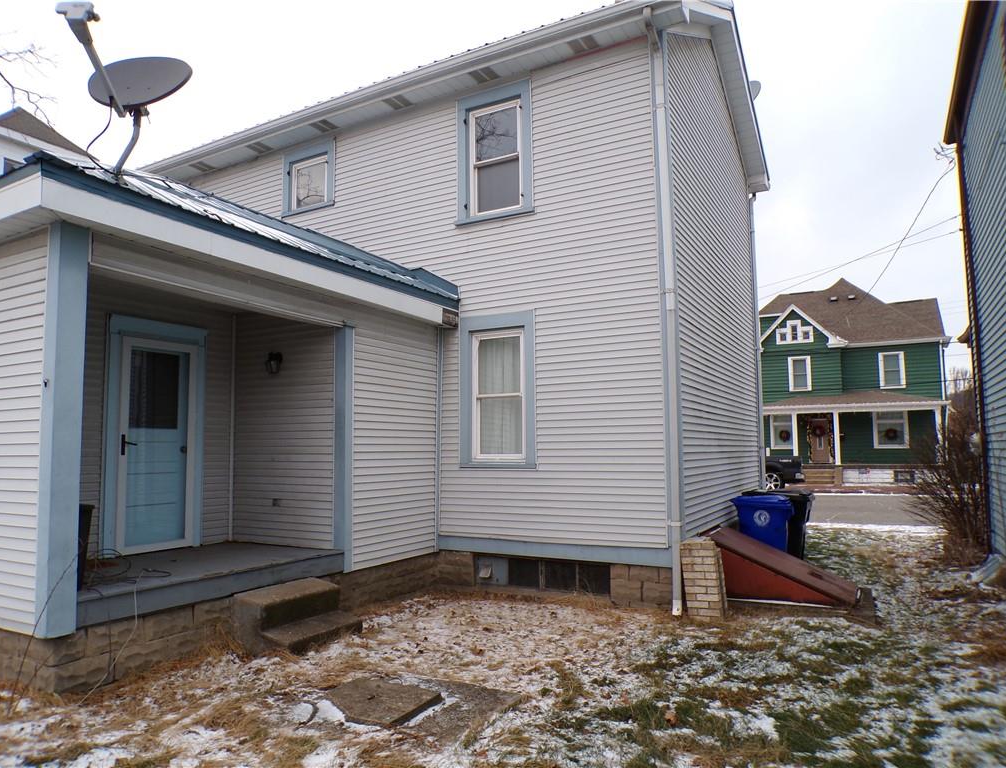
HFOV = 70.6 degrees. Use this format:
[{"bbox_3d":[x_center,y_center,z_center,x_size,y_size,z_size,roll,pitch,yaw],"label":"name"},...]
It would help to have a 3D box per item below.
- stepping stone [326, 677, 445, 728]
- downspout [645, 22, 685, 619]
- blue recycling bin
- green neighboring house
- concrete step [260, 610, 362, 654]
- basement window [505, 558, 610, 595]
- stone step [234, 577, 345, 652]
[{"bbox_3d":[-0.798,1.920,4.272,0.660,0.058,0.590,-4,-6,29],"label":"stepping stone"},{"bbox_3d":[1.541,-0.787,6.825,0.100,5.890,0.300,-4,-6,29],"label":"downspout"},{"bbox_3d":[3.283,1.917,8.855,0.680,1.000,0.610,-4,-6,29],"label":"blue recycling bin"},{"bbox_3d":[17.122,-0.465,35.054,8.000,10.350,10.800,-4,-6,29],"label":"green neighboring house"},{"bbox_3d":[-1.493,2.007,5.708,0.290,0.150,0.850,-4,-6,29],"label":"concrete step"},{"bbox_3d":[0.556,1.999,7.352,1.170,0.300,0.080,-4,-6,29],"label":"basement window"},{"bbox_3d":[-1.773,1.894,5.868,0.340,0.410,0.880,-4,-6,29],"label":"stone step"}]

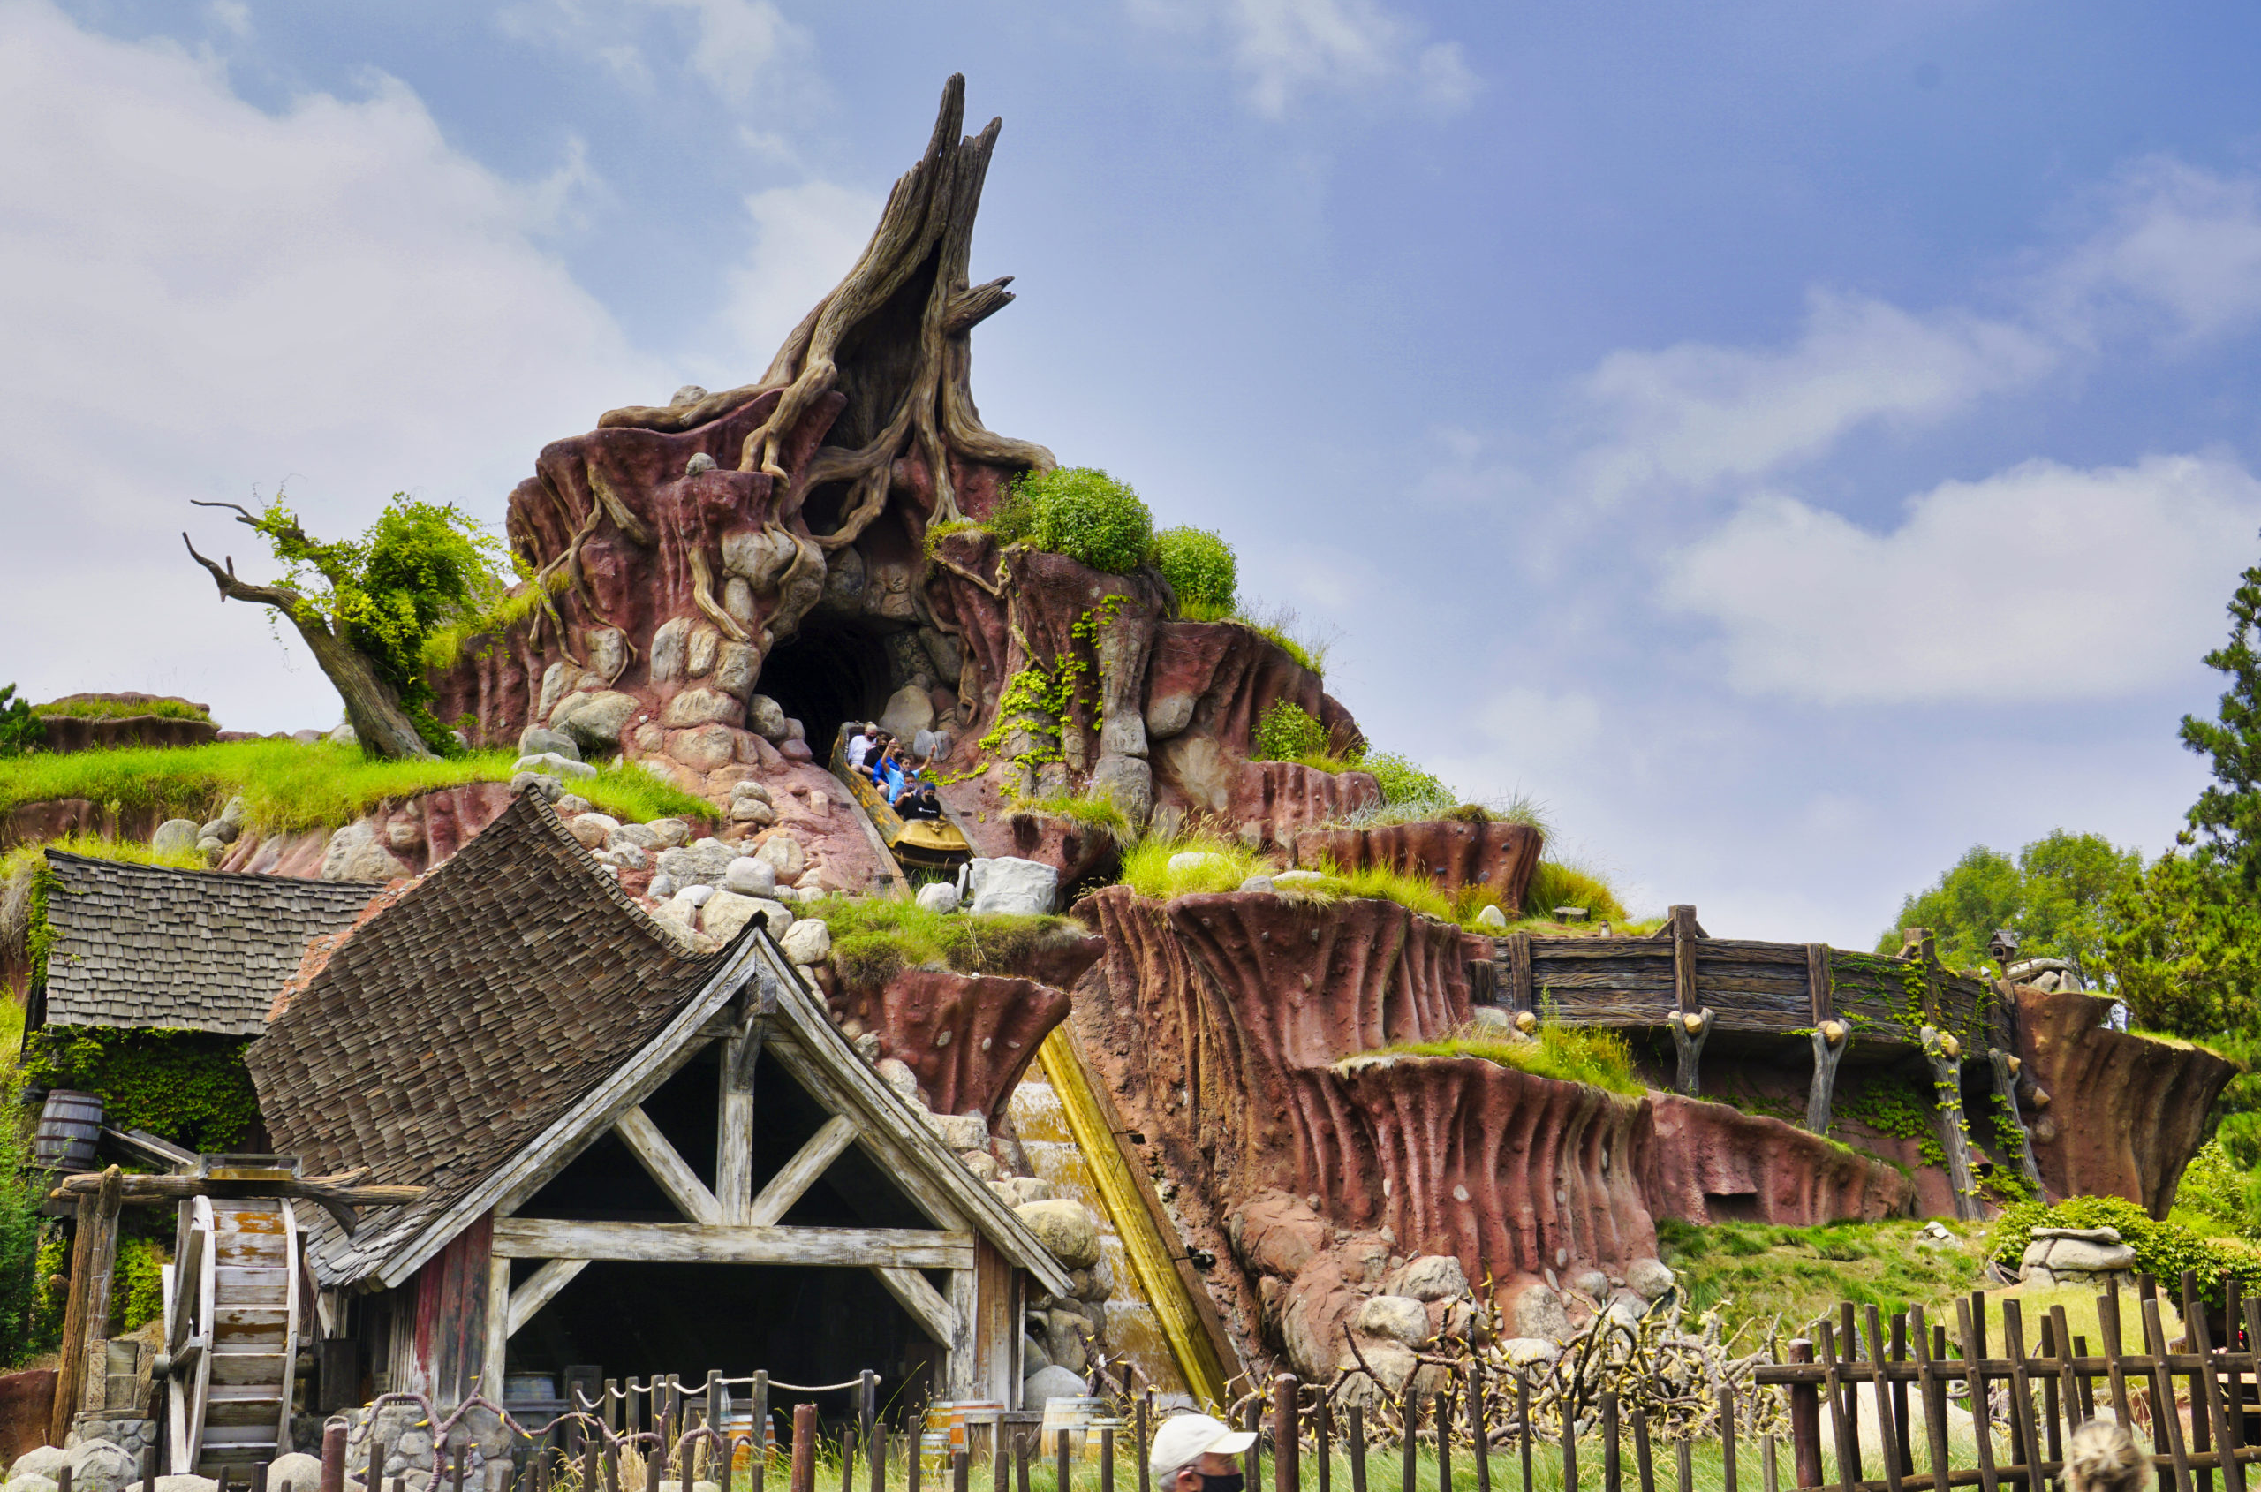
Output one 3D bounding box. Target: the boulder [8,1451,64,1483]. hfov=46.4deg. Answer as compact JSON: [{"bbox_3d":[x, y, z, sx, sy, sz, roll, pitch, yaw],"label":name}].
[{"bbox_3d":[-10.147,6.713,24.500,0.528,0.380,0.449,0,-15,0],"label":"boulder"}]

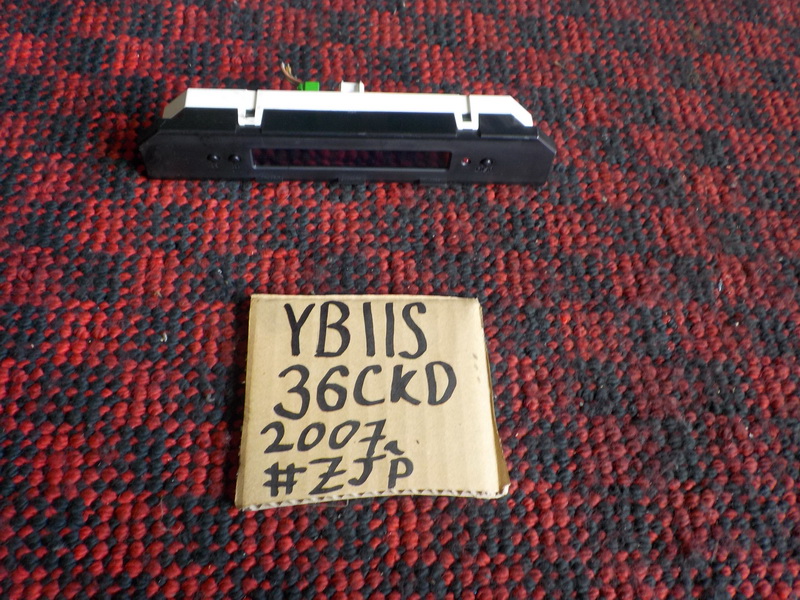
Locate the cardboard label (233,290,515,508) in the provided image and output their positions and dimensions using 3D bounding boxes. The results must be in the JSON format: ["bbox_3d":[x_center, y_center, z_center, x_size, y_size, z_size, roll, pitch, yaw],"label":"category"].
[{"bbox_3d":[-0.011,0.042,0.307,0.113,0.006,0.098,0,63,-4],"label":"cardboard label"}]

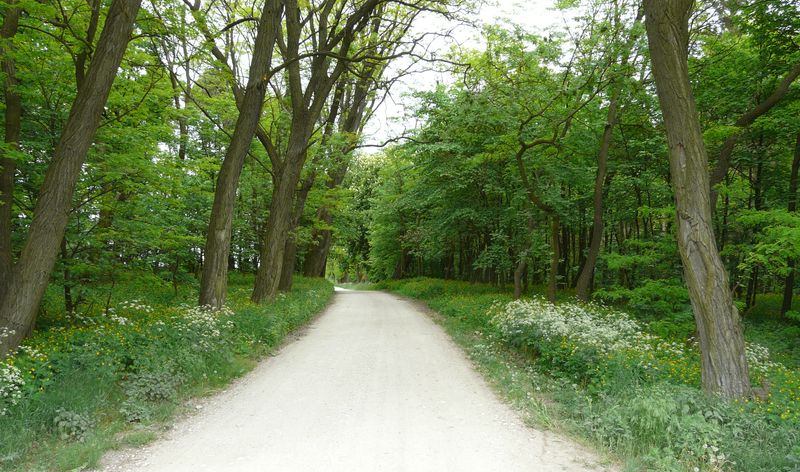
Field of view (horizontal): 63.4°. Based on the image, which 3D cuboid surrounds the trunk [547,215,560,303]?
[{"bbox_3d":[4.669,0.825,19.561,0.280,2.960,0.270,2,-3,14],"label":"trunk"}]

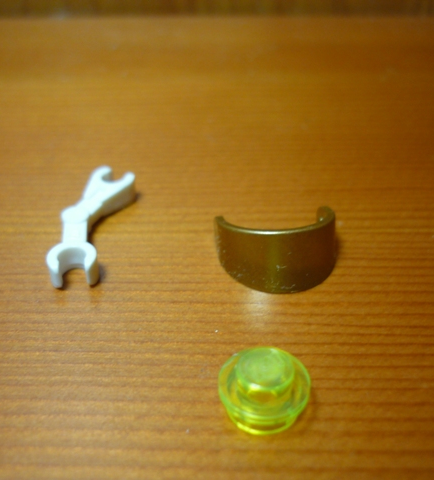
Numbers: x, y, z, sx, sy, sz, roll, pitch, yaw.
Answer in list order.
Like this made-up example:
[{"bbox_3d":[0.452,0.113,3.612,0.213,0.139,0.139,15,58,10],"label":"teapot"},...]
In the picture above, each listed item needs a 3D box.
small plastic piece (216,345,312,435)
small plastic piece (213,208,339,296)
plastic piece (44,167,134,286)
[{"bbox_3d":[0.004,0.013,0.053,0.008,0.005,0.008,0,35,0],"label":"small plastic piece"},{"bbox_3d":[0.007,0.000,0.069,0.014,0.007,0.011,-6,36,-8],"label":"small plastic piece"},{"bbox_3d":[-0.016,-0.002,0.076,0.007,0.003,0.024,3,35,6],"label":"plastic piece"}]

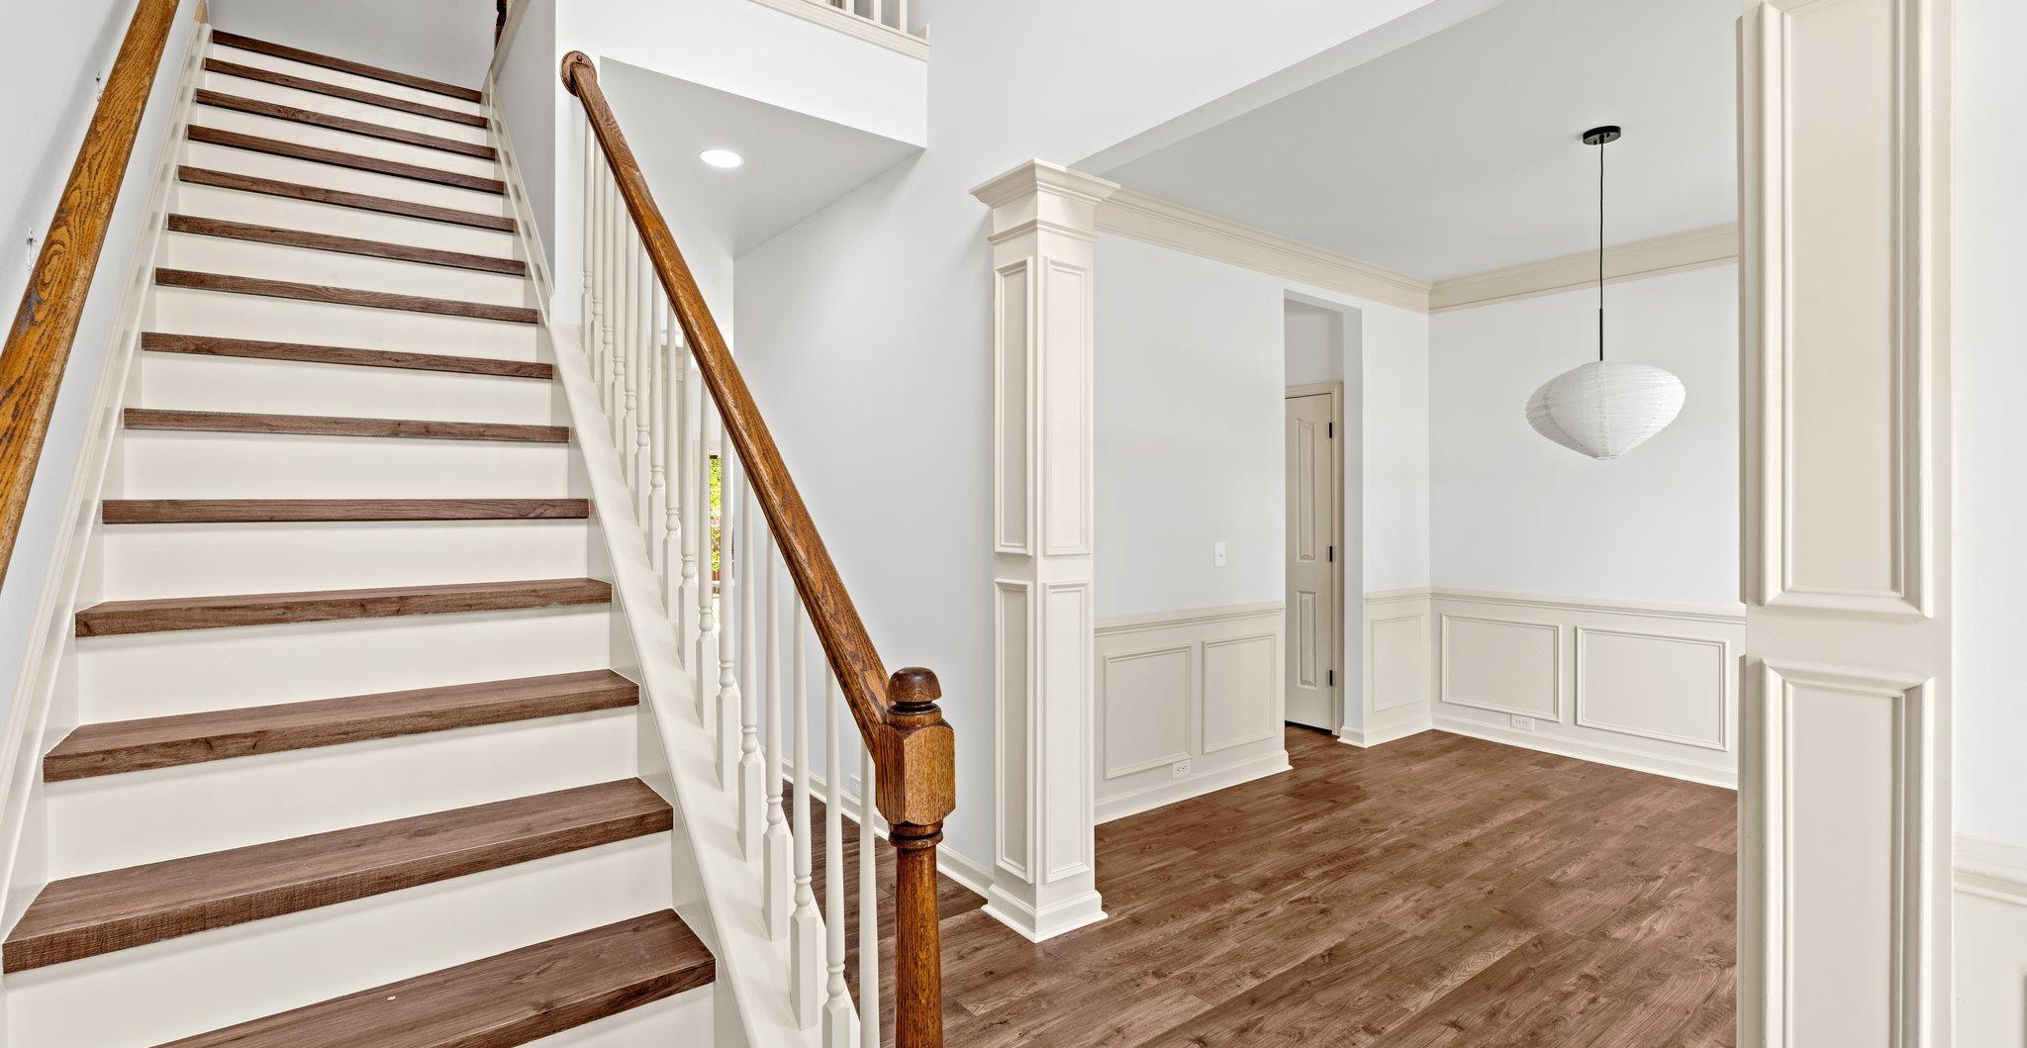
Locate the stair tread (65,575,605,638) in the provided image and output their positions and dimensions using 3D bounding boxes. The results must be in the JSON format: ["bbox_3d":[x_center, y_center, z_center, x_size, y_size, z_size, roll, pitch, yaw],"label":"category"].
[{"bbox_3d":[-1.319,0.165,1.878,0.848,0.042,0.245,-1,1,-37],"label":"stair tread"}]

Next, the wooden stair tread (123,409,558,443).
[{"bbox_3d":[-1.628,-0.235,2.289,0.872,0.043,0.250,-1,1,-36],"label":"wooden stair tread"}]

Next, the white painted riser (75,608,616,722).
[{"bbox_3d":[-1.261,0.263,1.803,0.848,0.153,0.020,-1,1,-37],"label":"white painted riser"}]

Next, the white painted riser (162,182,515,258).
[{"bbox_3d":[-2.121,-0.940,2.935,0.872,0.157,0.020,-1,1,-36],"label":"white painted riser"}]

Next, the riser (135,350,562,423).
[{"bbox_3d":[-1.704,-0.336,2.389,0.872,0.157,0.020,-1,1,-36],"label":"riser"}]

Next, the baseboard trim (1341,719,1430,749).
[{"bbox_3d":[2.222,1.214,5.350,0.710,0.090,0.180,-1,2,-37],"label":"baseboard trim"}]

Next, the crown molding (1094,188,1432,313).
[{"bbox_3d":[1.348,-1.360,4.590,3.090,0.165,0.090,-1,1,-37],"label":"crown molding"}]

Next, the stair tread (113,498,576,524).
[{"bbox_3d":[-1.454,-0.032,2.056,0.848,0.042,0.245,-1,1,-37],"label":"stair tread"}]

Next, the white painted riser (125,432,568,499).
[{"bbox_3d":[-1.566,-0.135,2.208,0.872,0.157,0.020,-1,1,-36],"label":"white painted riser"}]

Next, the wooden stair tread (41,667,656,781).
[{"bbox_3d":[-1.184,0.361,1.701,0.848,0.042,0.245,-1,1,-37],"label":"wooden stair tread"}]

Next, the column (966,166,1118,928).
[{"bbox_3d":[0.111,0.095,3.029,0.355,2.437,0.355,-1,1,-37],"label":"column"}]

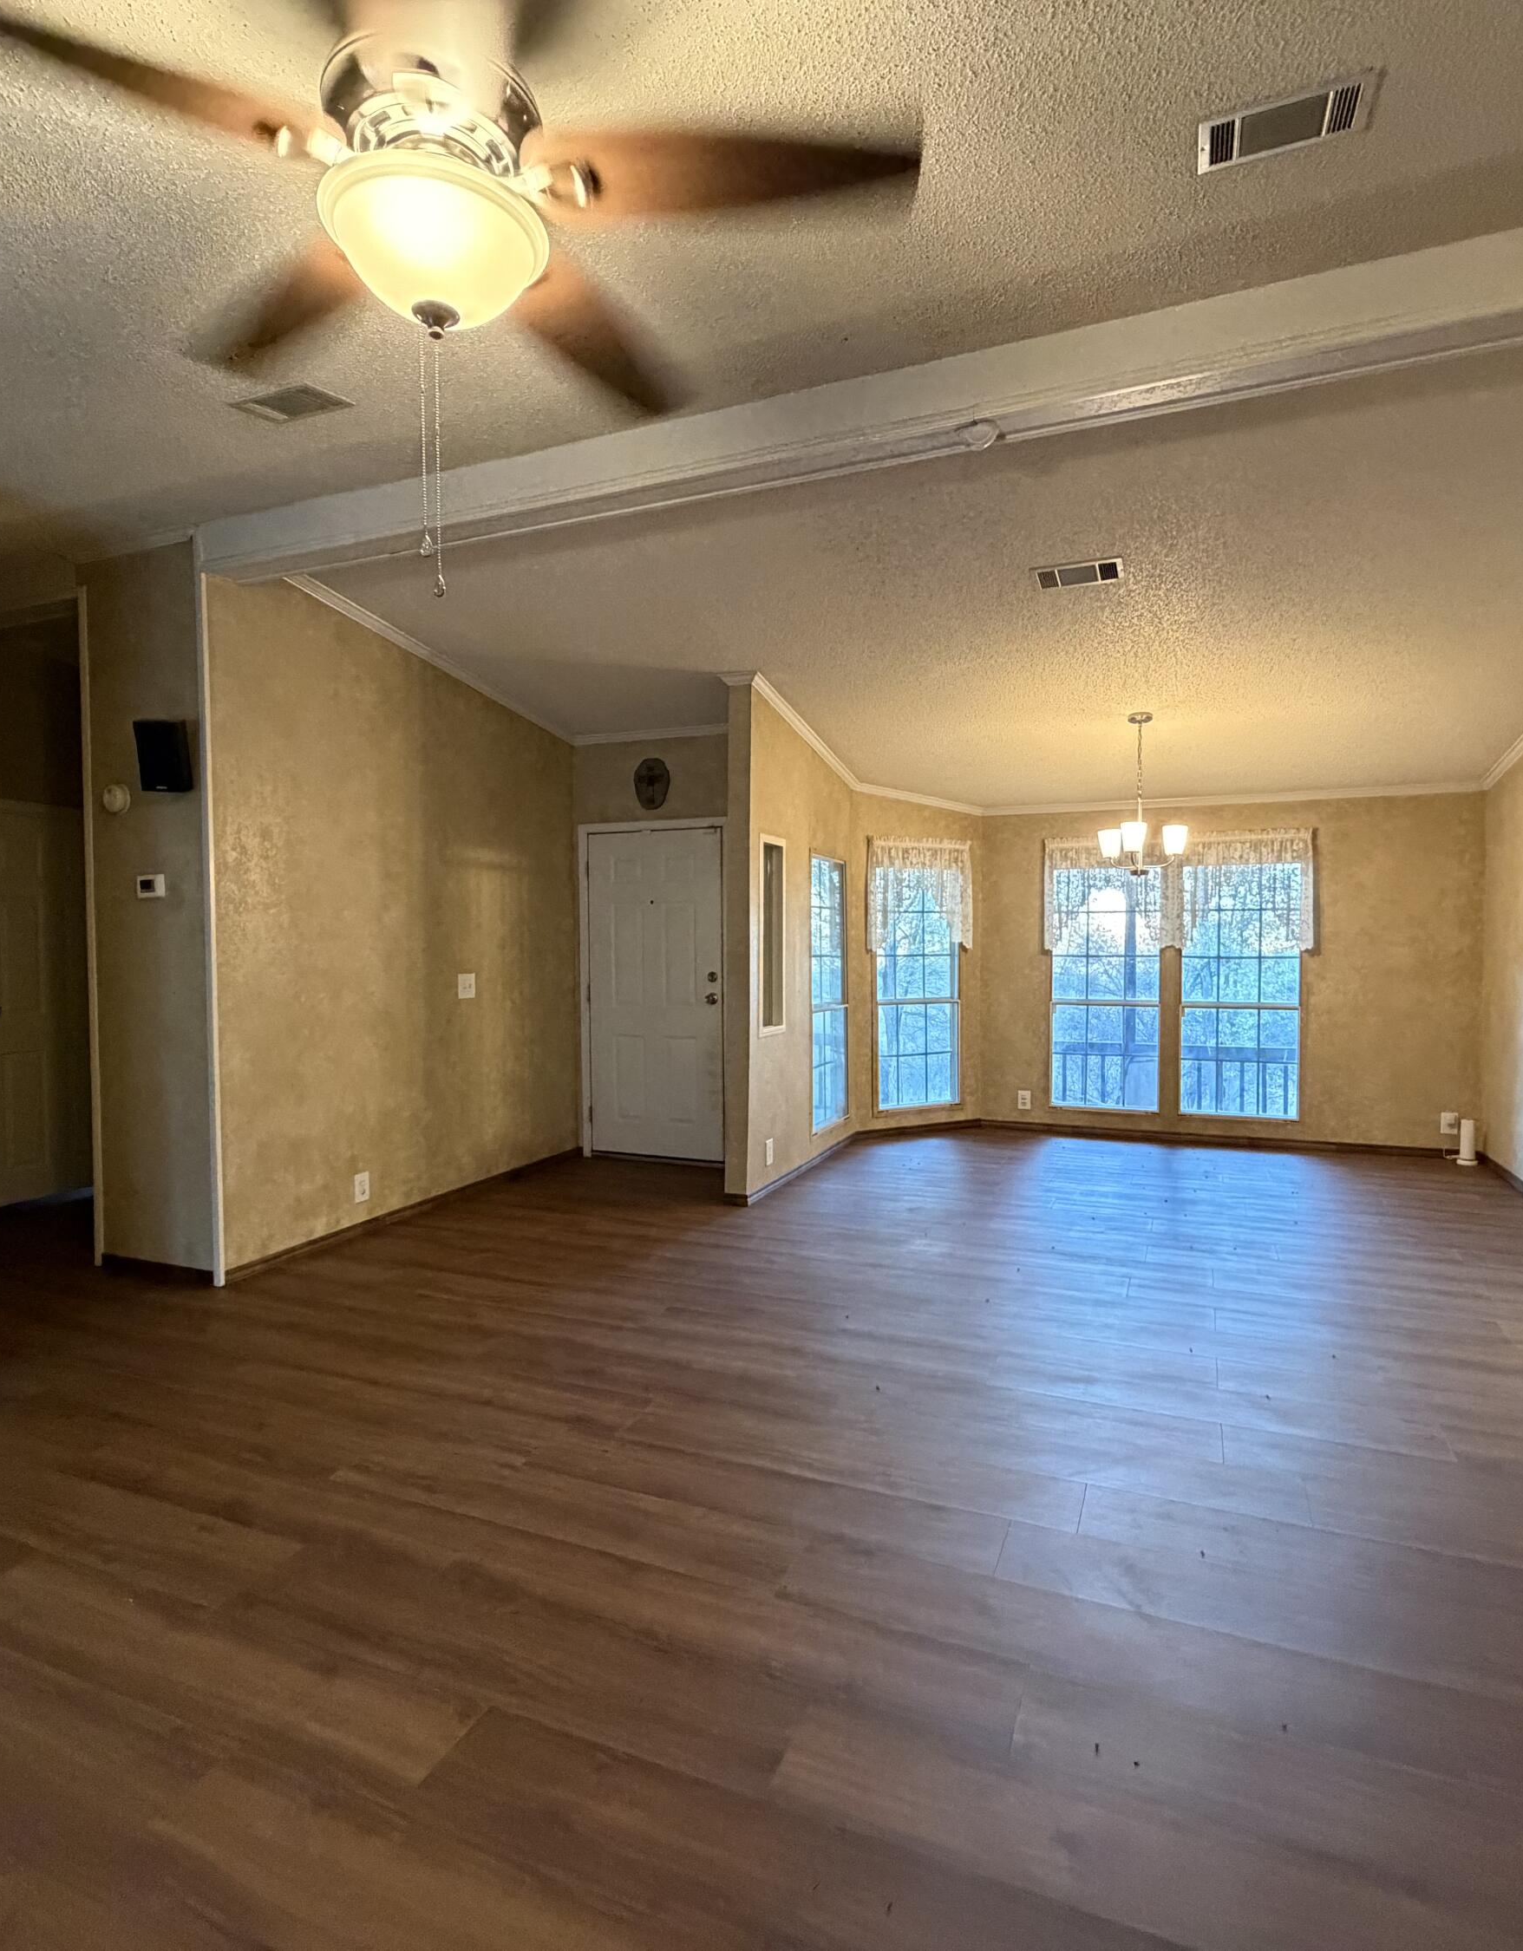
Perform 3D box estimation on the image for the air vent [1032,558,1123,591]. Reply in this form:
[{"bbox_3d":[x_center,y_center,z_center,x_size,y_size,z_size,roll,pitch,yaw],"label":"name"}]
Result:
[{"bbox_3d":[1.281,-1.611,4.232,0.330,0.025,0.185,1,-6,23],"label":"air vent"}]

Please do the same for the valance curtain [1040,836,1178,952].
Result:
[{"bbox_3d":[2.426,-0.569,7.368,0.902,0.795,0.100,1,2,23],"label":"valance curtain"}]

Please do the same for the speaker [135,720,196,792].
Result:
[{"bbox_3d":[-2.263,-0.828,3.988,0.150,0.255,0.085,0,12,2],"label":"speaker"}]

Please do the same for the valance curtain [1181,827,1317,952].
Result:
[{"bbox_3d":[3.236,-0.562,7.024,0.832,0.812,0.100,1,2,23],"label":"valance curtain"}]

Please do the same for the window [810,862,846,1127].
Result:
[{"bbox_3d":[0.403,0.123,6.443,0.060,1.650,0.660,1,3,24],"label":"window"}]

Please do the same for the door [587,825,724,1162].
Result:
[{"bbox_3d":[-0.653,0.105,6.477,1.069,2.084,0.120,1,2,23],"label":"door"}]

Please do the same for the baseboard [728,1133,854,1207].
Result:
[{"bbox_3d":[0.254,1.106,6.176,0.090,0.056,1.840,1,3,24],"label":"baseboard"}]

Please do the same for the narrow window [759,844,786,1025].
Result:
[{"bbox_3d":[0.053,-0.209,5.728,0.080,1.053,0.360,1,3,22],"label":"narrow window"}]

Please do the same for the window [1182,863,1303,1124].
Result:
[{"bbox_3d":[3.106,0.082,6.827,0.710,1.680,0.060,1,3,24],"label":"window"}]

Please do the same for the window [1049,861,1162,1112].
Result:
[{"bbox_3d":[2.442,0.086,7.478,0.772,1.785,0.090,1,2,23],"label":"window"}]

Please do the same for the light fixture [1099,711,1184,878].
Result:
[{"bbox_3d":[2.100,-0.985,5.801,0.450,0.870,0.450,1,2,23],"label":"light fixture"}]

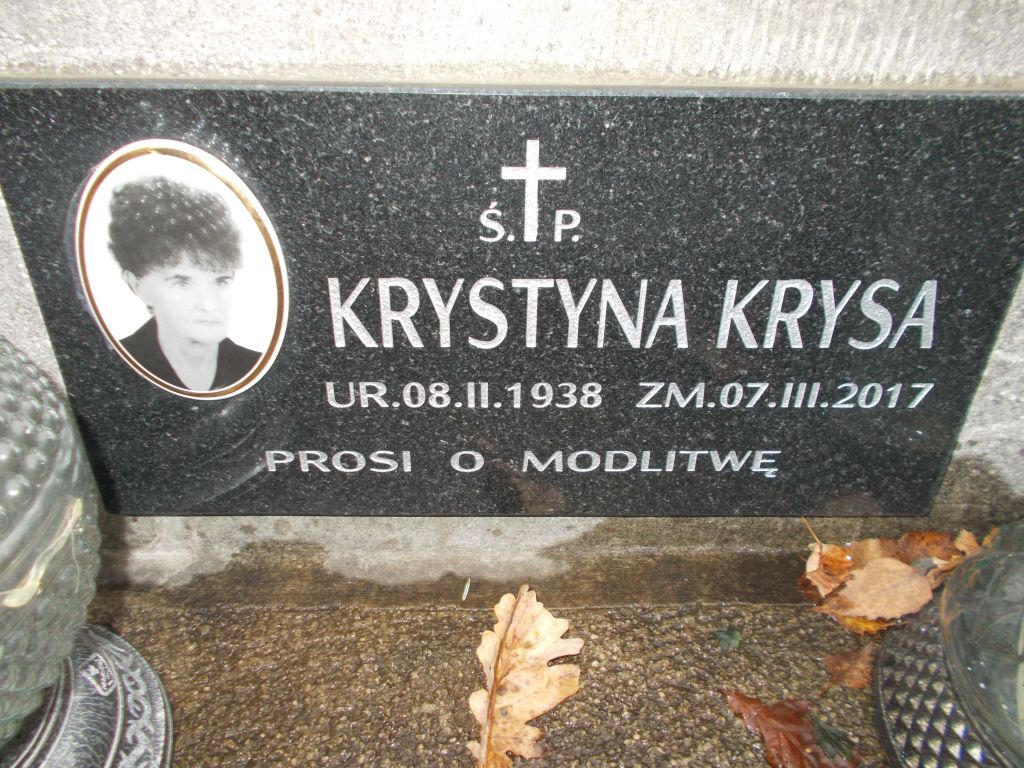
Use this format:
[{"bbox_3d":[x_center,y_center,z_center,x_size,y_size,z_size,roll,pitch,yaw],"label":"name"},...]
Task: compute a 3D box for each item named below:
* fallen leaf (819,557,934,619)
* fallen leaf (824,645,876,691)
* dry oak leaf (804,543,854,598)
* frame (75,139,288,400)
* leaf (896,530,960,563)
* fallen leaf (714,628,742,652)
[{"bbox_3d":[0.191,0.108,0.402,0.057,0.011,0.036,-1,51,-2],"label":"fallen leaf"},{"bbox_3d":[0.163,0.137,0.371,0.033,0.005,0.023,-20,36,-31],"label":"fallen leaf"},{"bbox_3d":[0.165,0.098,0.400,0.025,0.014,0.027,0,70,-1],"label":"dry oak leaf"},{"bbox_3d":[-0.131,-0.039,0.305,0.082,0.112,0.008,5,30,-4],"label":"frame"},{"bbox_3d":[0.219,0.087,0.408,0.033,0.012,0.021,0,70,-1],"label":"leaf"},{"bbox_3d":[0.108,0.129,0.385,0.013,0.003,0.015,0,30,-1],"label":"fallen leaf"}]

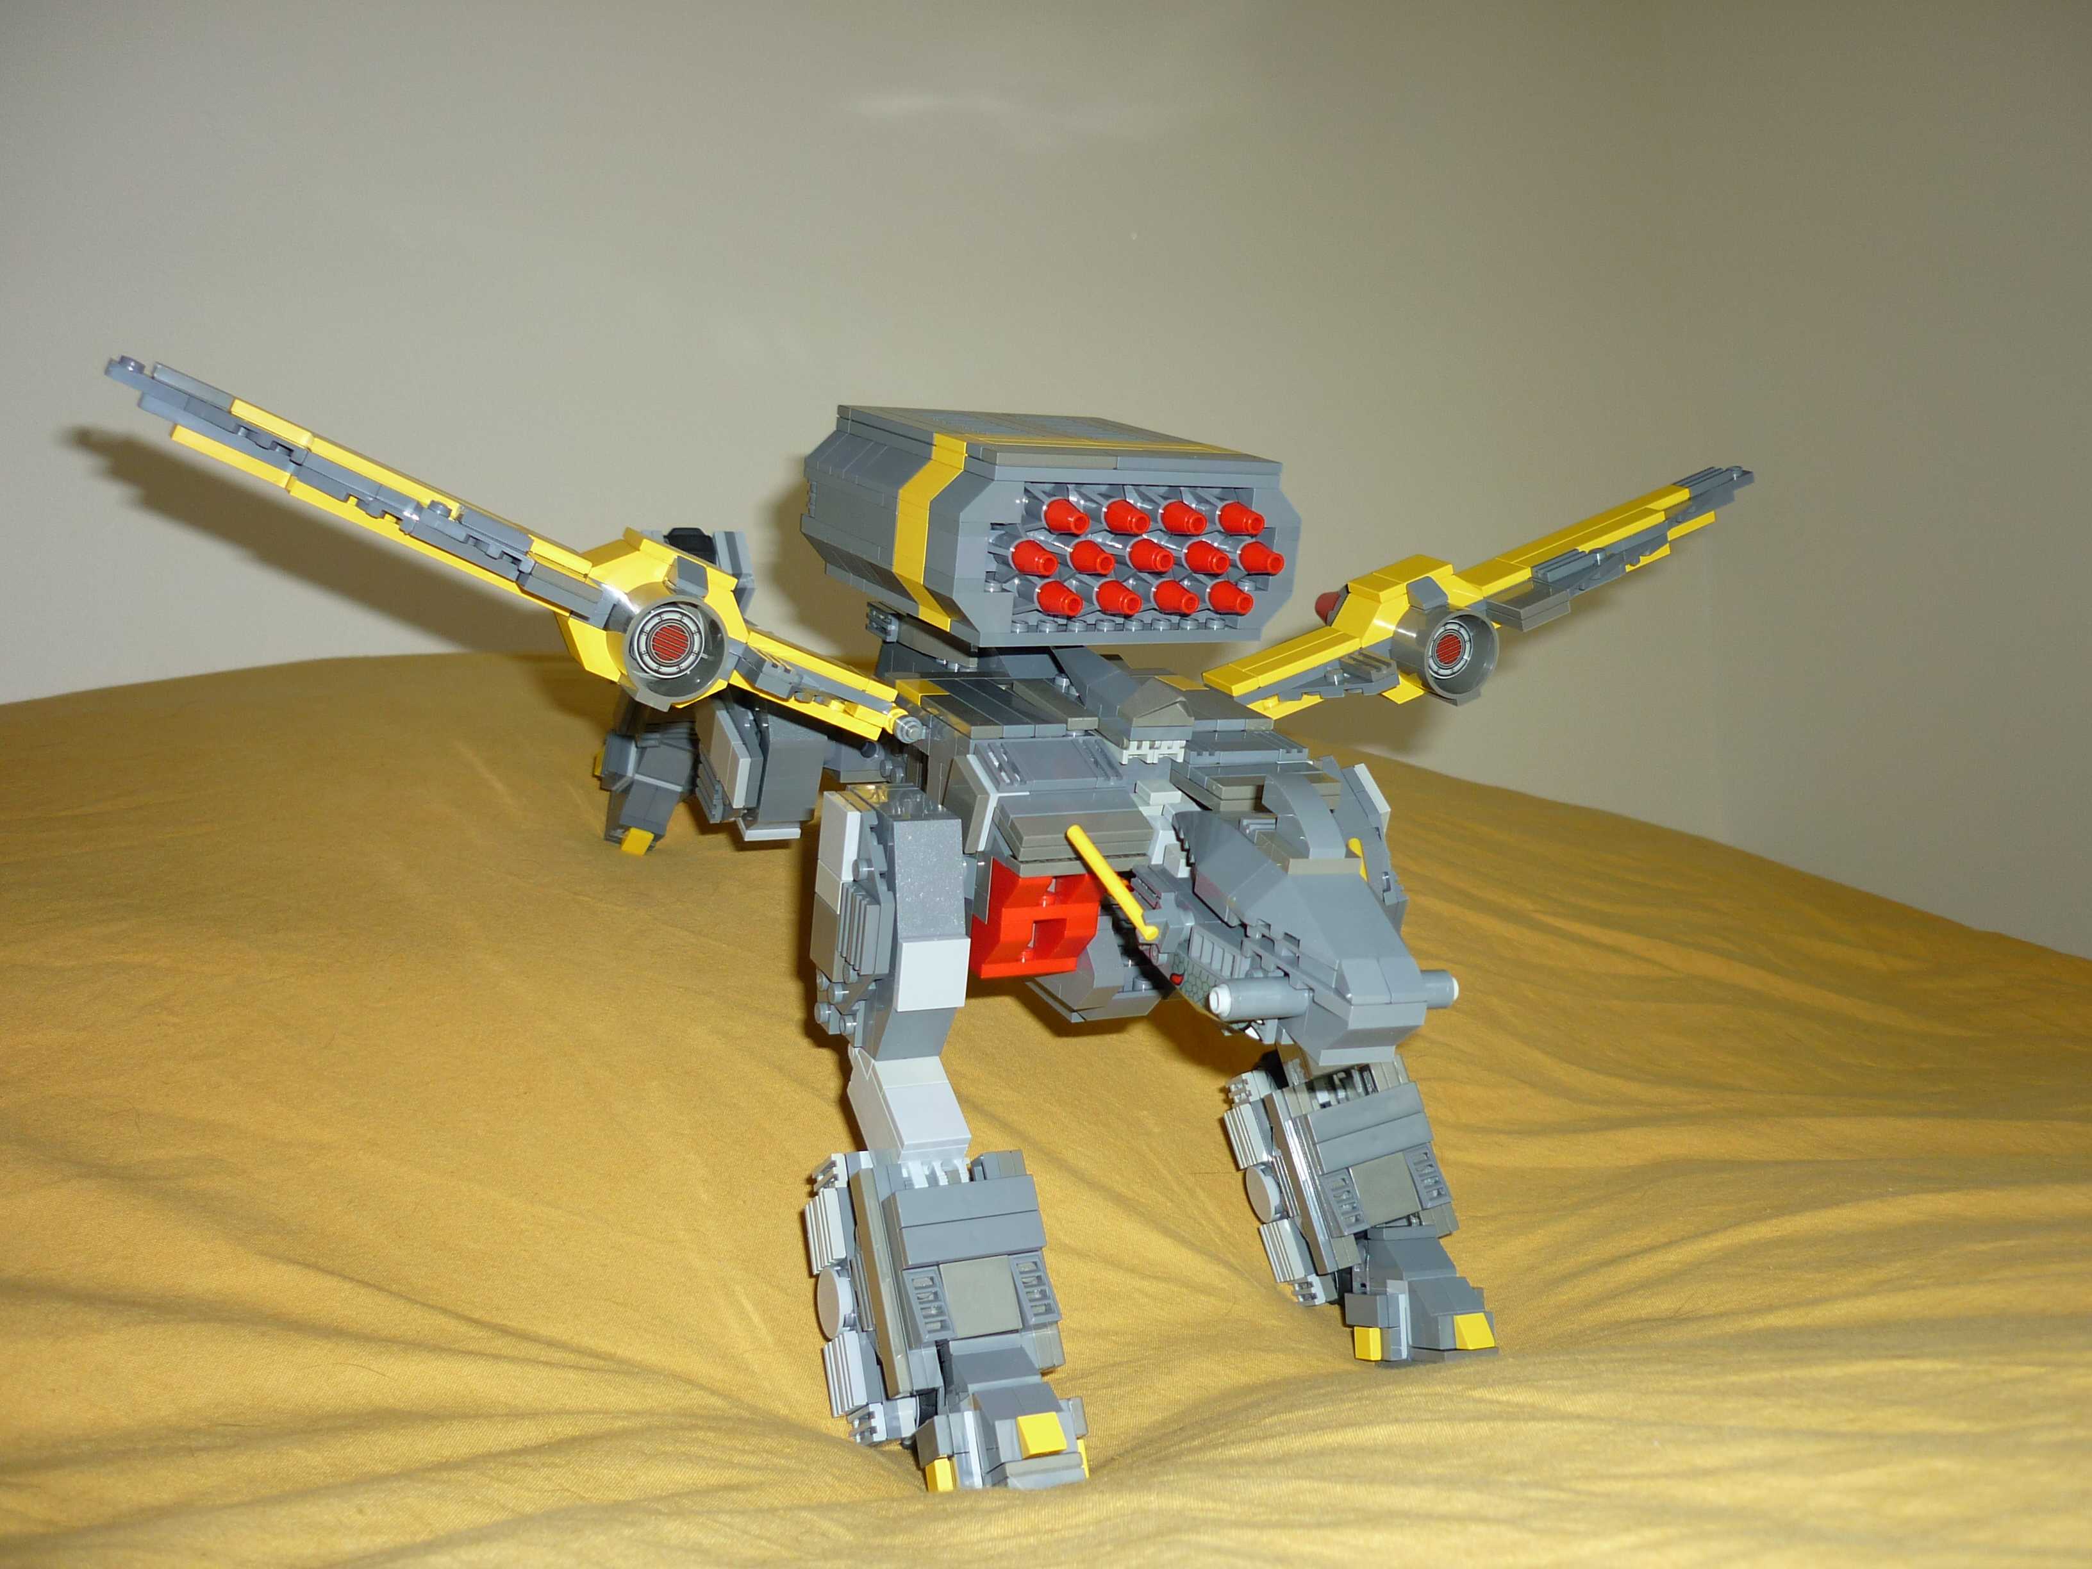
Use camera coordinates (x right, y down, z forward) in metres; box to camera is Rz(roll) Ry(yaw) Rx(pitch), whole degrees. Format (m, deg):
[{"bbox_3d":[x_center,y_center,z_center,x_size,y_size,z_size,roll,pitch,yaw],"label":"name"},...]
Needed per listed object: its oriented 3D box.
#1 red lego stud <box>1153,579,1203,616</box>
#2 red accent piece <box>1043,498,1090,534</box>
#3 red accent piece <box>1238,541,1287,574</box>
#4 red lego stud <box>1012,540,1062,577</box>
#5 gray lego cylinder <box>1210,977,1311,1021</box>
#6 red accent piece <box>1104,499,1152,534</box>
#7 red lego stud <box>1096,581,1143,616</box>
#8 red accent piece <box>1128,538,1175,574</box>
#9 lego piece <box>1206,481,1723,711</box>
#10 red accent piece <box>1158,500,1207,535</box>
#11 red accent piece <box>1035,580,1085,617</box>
[{"bbox_3d":[0.032,-0.044,0.476,0.008,0.008,0.011,-3,18,-30],"label":"red lego stud"},{"bbox_3d":[0.005,-0.061,0.455,0.008,0.008,0.011,-3,18,-30],"label":"red accent piece"},{"bbox_3d":[0.053,-0.055,0.485,0.008,0.008,0.011,-3,18,-30],"label":"red accent piece"},{"bbox_3d":[-0.002,-0.051,0.453,0.008,0.008,0.011,-3,18,-30],"label":"red lego stud"},{"bbox_3d":[0.040,0.040,0.373,0.018,0.007,0.007,-1,15,-21],"label":"gray lego cylinder"},{"bbox_3d":[0.019,-0.061,0.463,0.008,0.008,0.011,-3,18,-30],"label":"red accent piece"},{"bbox_3d":[0.018,-0.043,0.468,0.008,0.008,0.011,-3,18,-30],"label":"red lego stud"},{"bbox_3d":[0.025,-0.053,0.469,0.008,0.008,0.011,-3,18,-30],"label":"red accent piece"},{"bbox_3d":[0.127,-0.057,0.566,0.186,0.032,0.062,-22,24,-17],"label":"lego piece"},{"bbox_3d":[0.033,-0.062,0.471,0.008,0.008,0.011,-3,18,-30],"label":"red accent piece"},{"bbox_3d":[0.004,-0.042,0.460,0.008,0.008,0.011,-3,18,-30],"label":"red accent piece"}]

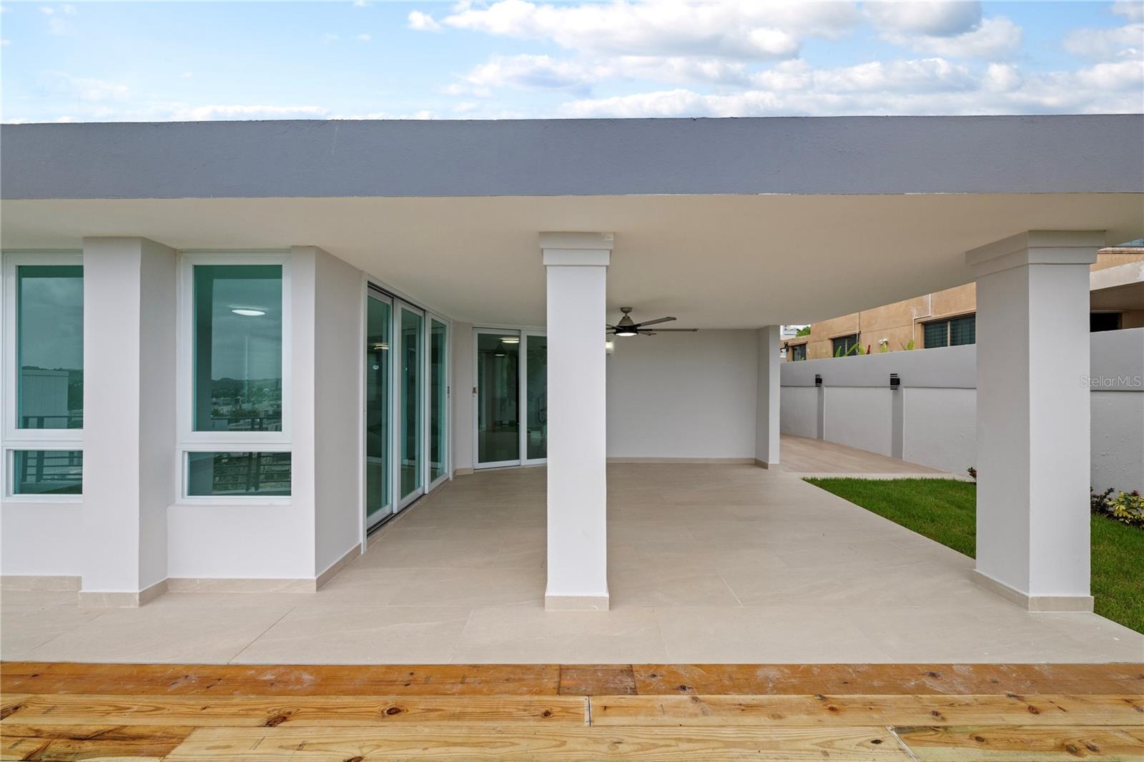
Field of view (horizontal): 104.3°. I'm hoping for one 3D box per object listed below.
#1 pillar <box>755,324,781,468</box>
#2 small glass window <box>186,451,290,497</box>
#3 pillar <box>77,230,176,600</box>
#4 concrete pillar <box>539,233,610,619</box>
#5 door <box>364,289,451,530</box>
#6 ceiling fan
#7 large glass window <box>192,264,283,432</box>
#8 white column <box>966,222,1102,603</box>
[{"bbox_3d":[3.450,0.300,7.817,0.218,2.460,0.500,0,0,0],"label":"pillar"},{"bbox_3d":[-2.474,0.686,3.302,0.789,0.351,0.080,0,0,0],"label":"small glass window"},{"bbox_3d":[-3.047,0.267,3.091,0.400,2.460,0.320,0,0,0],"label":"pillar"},{"bbox_3d":[0.033,0.267,3.110,0.481,2.460,0.481,0,0,0],"label":"concrete pillar"},{"bbox_3d":[-1.947,0.293,5.487,0.150,2.397,2.832,0,0,0],"label":"door"},{"bbox_3d":[0.699,-0.766,5.703,1.840,0.358,1.680,0,0,0],"label":"ceiling fan"},{"bbox_3d":[-2.466,-0.237,3.282,0.692,1.266,0.080,0,0,0],"label":"large glass window"},{"bbox_3d":[3.193,0.267,3.109,0.490,2.460,0.480,0,0,0],"label":"white column"}]

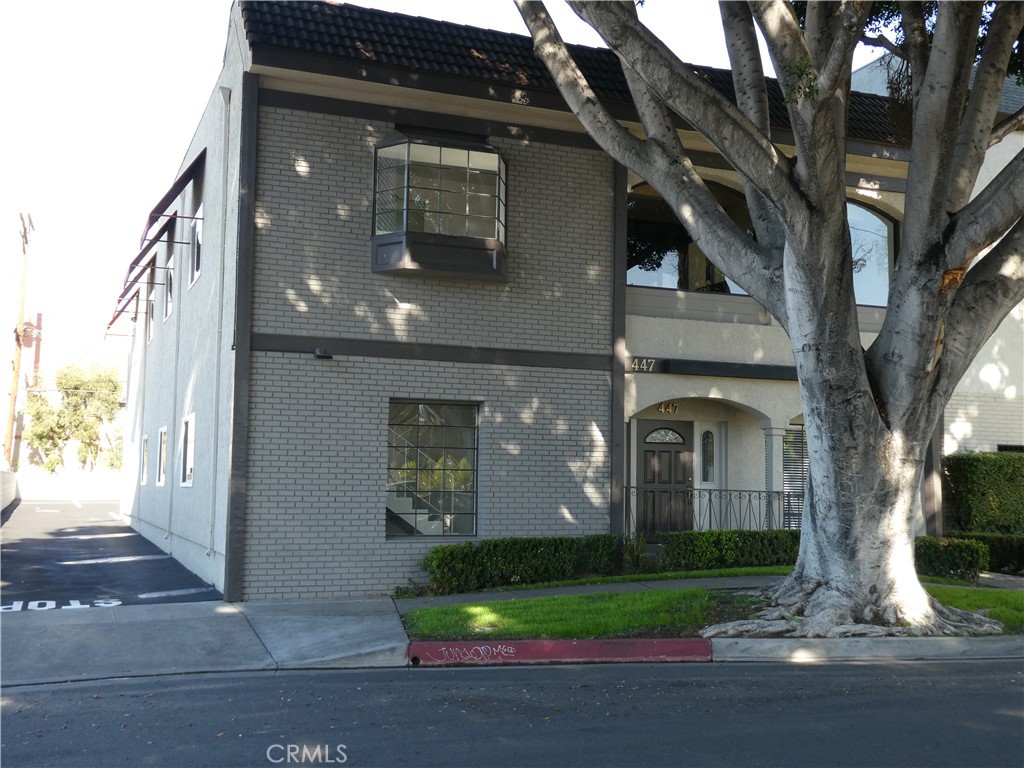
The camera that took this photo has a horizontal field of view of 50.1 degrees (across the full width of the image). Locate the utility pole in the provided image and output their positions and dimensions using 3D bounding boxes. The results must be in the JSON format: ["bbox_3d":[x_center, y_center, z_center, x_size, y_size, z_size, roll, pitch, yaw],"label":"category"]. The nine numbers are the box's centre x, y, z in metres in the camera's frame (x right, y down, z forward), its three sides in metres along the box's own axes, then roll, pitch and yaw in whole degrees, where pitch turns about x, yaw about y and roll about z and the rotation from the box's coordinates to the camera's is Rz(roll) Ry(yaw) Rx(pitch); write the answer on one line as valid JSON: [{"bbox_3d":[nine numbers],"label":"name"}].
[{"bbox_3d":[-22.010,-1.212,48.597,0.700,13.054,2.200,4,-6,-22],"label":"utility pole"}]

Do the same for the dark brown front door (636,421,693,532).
[{"bbox_3d":[2.500,1.602,17.784,1.059,2.020,0.080,3,-6,-23],"label":"dark brown front door"}]

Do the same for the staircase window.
[{"bbox_3d":[-1.117,1.202,15.304,1.388,1.846,0.120,3,-6,-23],"label":"staircase window"}]

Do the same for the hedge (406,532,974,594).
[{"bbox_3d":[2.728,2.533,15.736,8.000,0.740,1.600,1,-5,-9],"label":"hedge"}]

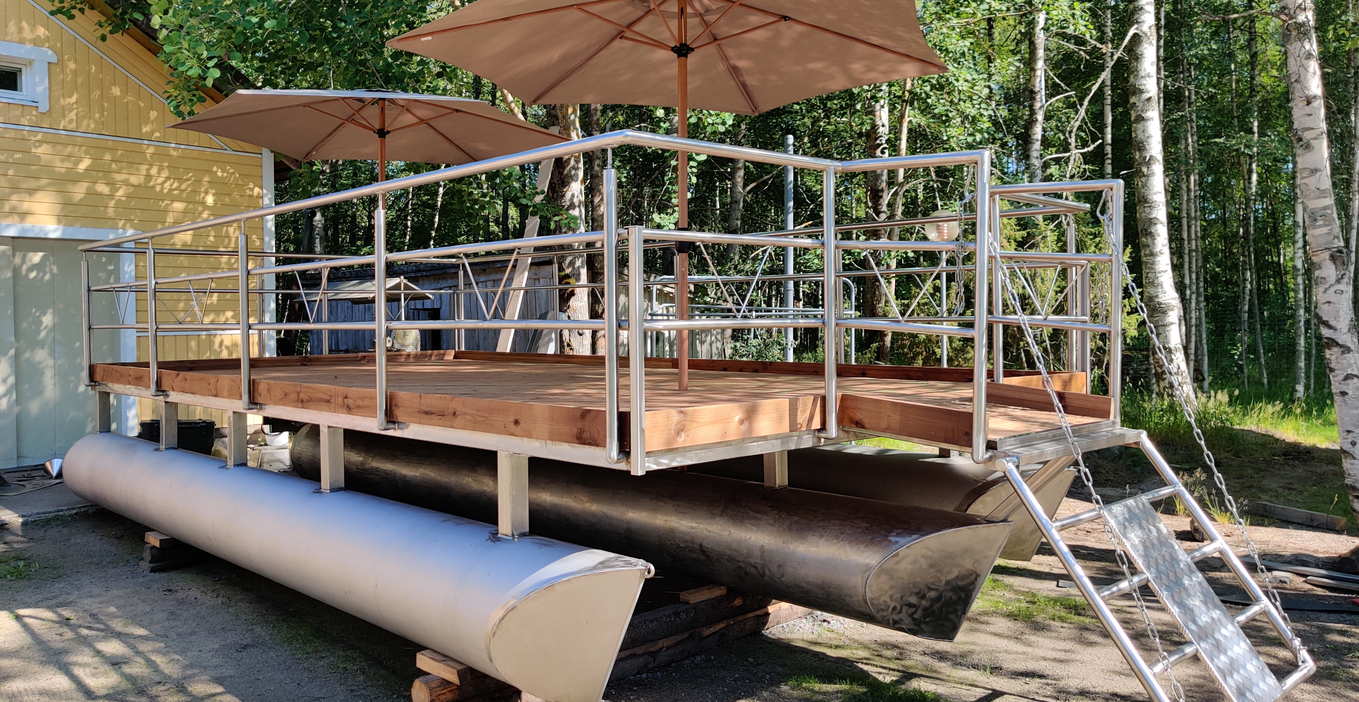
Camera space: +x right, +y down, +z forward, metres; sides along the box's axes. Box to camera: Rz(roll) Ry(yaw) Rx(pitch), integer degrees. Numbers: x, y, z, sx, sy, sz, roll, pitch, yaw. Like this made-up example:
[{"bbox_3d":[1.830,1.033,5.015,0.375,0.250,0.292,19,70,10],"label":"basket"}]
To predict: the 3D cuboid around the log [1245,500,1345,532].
[{"bbox_3d":[4.689,1.241,8.078,0.096,0.105,0.776,-1,2,-19],"label":"log"}]

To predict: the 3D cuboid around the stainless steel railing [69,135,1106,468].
[{"bbox_3d":[-0.912,-0.252,6.793,3.503,1.121,7.241,-2,2,-43],"label":"stainless steel railing"}]

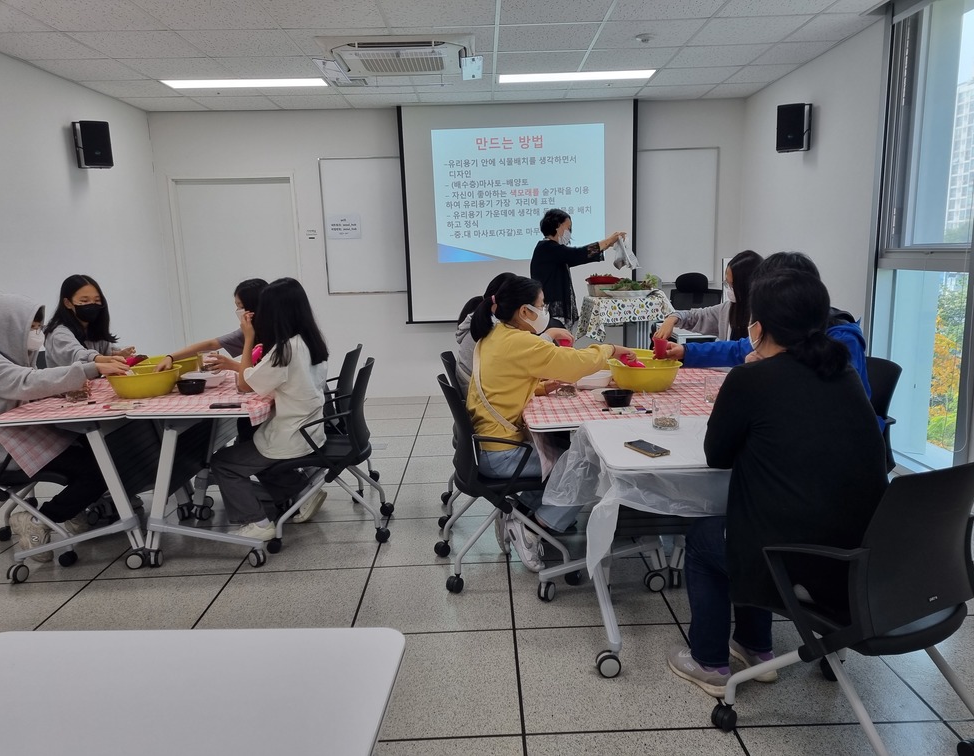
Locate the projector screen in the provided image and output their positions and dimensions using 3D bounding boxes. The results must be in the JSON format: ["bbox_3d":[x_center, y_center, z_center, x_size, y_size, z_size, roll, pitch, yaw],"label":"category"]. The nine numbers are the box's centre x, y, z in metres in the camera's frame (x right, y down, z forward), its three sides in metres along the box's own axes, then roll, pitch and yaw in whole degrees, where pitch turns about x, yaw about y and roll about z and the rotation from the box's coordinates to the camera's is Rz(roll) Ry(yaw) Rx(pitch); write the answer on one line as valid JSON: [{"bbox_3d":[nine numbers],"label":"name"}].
[{"bbox_3d":[0.302,-1.472,6.843,2.120,1.910,0.050,-2,10,0],"label":"projector screen"}]

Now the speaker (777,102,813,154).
[{"bbox_3d":[2.185,-1.775,5.357,0.200,0.320,0.180,6,13,39],"label":"speaker"}]

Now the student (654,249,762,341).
[{"bbox_3d":[1.206,0.045,3.732,0.780,1.320,0.500,-3,10,-5],"label":"student"}]

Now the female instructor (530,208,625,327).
[{"bbox_3d":[0.622,-0.308,5.076,0.620,1.620,0.480,-1,10,8],"label":"female instructor"}]

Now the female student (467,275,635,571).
[{"bbox_3d":[0.273,0.203,3.152,0.740,1.260,0.500,-3,10,-9],"label":"female student"}]

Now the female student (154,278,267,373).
[{"bbox_3d":[-1.255,0.093,4.113,0.800,1.240,0.540,-4,10,-14],"label":"female student"}]

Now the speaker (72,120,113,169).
[{"bbox_3d":[-2.849,-1.685,5.495,0.200,0.290,0.190,-10,13,-42],"label":"speaker"}]

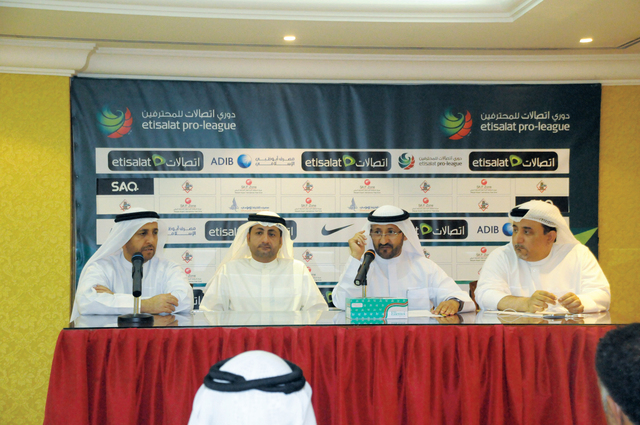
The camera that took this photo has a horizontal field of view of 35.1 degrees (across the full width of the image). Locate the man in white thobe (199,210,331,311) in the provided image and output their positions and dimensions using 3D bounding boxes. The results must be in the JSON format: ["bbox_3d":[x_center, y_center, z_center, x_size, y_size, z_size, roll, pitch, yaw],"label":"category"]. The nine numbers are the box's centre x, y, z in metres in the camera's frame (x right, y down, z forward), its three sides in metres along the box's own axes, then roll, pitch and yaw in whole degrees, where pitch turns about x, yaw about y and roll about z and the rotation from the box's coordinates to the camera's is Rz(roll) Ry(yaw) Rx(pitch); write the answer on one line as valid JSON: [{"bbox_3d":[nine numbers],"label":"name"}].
[{"bbox_3d":[-0.256,0.602,4.635,0.580,1.190,0.750,0,3,-2],"label":"man in white thobe"}]

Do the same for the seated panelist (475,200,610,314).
[{"bbox_3d":[1.030,0.574,4.734,0.620,1.251,0.750,1,3,16],"label":"seated panelist"}]

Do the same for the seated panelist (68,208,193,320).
[{"bbox_3d":[-0.835,0.592,4.535,0.560,1.212,0.750,-1,3,-21],"label":"seated panelist"}]

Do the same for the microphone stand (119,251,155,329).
[{"bbox_3d":[-0.780,0.314,4.319,0.150,0.290,0.190,0,3,-6],"label":"microphone stand"}]

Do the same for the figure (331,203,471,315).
[{"bbox_3d":[0.363,0.585,4.614,0.620,1.234,0.750,0,3,2],"label":"figure"}]

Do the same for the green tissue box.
[{"bbox_3d":[0.246,0.417,4.448,0.246,0.083,0.115,0,3,-9],"label":"green tissue box"}]

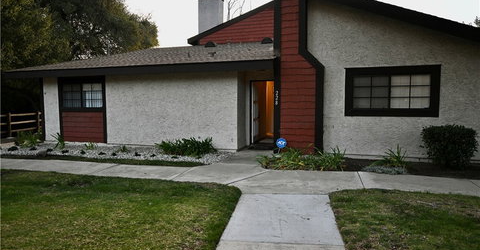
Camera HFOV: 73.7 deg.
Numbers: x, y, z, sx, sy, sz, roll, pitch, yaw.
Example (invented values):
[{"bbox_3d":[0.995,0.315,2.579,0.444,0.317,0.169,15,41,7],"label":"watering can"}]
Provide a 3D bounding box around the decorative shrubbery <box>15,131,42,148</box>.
[{"bbox_3d":[-7.226,0.460,10.947,0.837,0.430,0.697,1,4,20],"label":"decorative shrubbery"}]

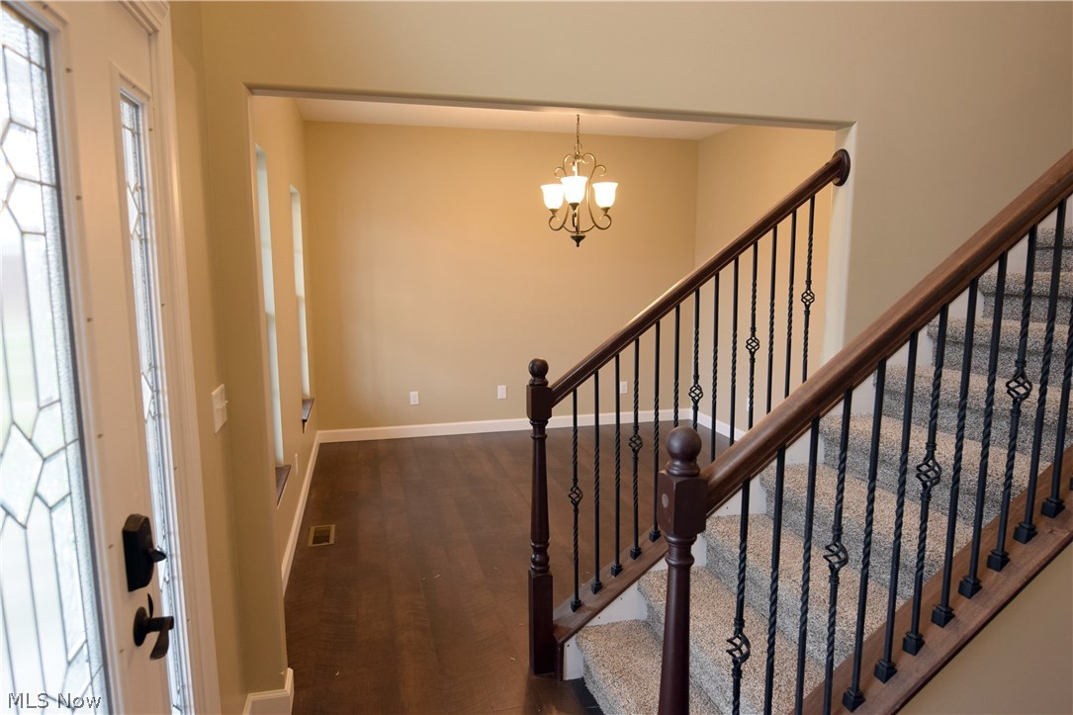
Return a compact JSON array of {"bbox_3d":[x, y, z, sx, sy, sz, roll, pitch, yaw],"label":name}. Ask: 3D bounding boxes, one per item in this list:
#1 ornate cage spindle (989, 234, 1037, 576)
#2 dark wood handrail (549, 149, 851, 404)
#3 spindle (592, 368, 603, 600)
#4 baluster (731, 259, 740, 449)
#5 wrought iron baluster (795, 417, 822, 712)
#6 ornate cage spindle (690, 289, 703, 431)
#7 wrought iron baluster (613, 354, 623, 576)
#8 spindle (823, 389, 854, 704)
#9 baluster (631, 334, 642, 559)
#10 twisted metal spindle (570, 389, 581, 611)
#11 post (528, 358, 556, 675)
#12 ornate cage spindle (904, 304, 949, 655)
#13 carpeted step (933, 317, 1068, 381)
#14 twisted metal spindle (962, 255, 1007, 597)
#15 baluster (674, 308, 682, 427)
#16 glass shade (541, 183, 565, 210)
[{"bbox_3d":[1.208,0.113,1.578,0.053,0.873,0.053,-3,9,-15],"label":"ornate cage spindle"},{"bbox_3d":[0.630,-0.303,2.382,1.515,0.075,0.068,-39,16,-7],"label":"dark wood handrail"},{"bbox_3d":[0.228,0.482,2.383,0.032,0.873,0.032,-3,9,-15],"label":"spindle"},{"bbox_3d":[0.804,0.042,2.546,0.032,0.895,0.032,-3,9,-15],"label":"baluster"},{"bbox_3d":[0.638,0.569,1.484,0.032,0.873,0.032,-3,9,-15],"label":"wrought iron baluster"},{"bbox_3d":[0.641,0.172,2.518,0.048,0.895,0.048,-3,9,-15],"label":"ornate cage spindle"},{"bbox_3d":[0.307,0.420,2.396,0.032,0.873,0.032,-3,9,-15],"label":"wrought iron baluster"},{"bbox_3d":[0.719,0.503,1.498,0.052,0.873,0.052,-3,9,-15],"label":"spindle"},{"bbox_3d":[0.398,0.366,2.478,0.048,0.895,0.048,-3,9,-15],"label":"baluster"},{"bbox_3d":[0.154,0.561,2.437,0.048,0.895,0.048,-3,9,-15],"label":"twisted metal spindle"},{"bbox_3d":[0.015,0.623,2.406,0.074,1.238,0.074,-3,9,-15],"label":"post"},{"bbox_3d":[0.982,0.318,1.567,0.048,0.895,0.048,-3,9,-15],"label":"ornate cage spindle"},{"bbox_3d":[1.945,0.004,2.329,0.291,0.193,0.865,-3,9,-15],"label":"carpeted step"},{"bbox_3d":[1.127,0.178,1.565,0.033,0.873,0.033,-3,9,-15],"label":"twisted metal spindle"},{"bbox_3d":[0.560,0.237,2.505,0.032,0.895,0.032,-3,9,-15],"label":"baluster"},{"bbox_3d":[0.108,-1.045,4.058,0.160,0.150,0.160,-1,8,0],"label":"glass shade"}]

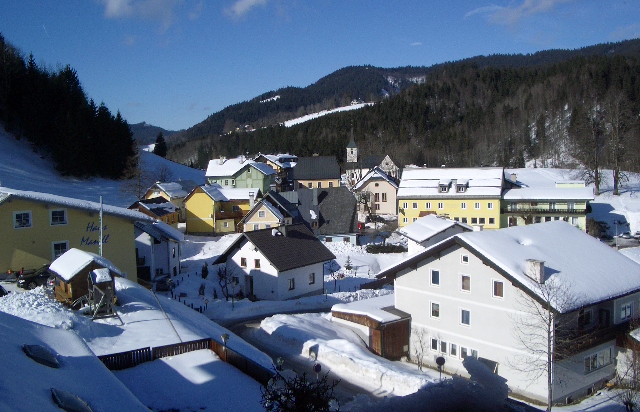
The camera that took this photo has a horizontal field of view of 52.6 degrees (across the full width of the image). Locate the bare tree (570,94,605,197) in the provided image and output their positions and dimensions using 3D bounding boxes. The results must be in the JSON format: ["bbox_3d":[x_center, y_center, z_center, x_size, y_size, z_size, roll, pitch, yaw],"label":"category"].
[{"bbox_3d":[67.130,-15.240,163.000,8.200,24.500,8.200,-1,5,0],"label":"bare tree"}]

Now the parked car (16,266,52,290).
[{"bbox_3d":[-22.310,5.829,52.945,1.800,1.620,4.350,3,5,44],"label":"parked car"}]

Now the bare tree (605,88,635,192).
[{"bbox_3d":[77.075,-16.324,167.084,8.300,27.000,8.300,-1,4,0],"label":"bare tree"}]

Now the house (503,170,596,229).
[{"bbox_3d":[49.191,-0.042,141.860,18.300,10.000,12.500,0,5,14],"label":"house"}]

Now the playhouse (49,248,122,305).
[{"bbox_3d":[-15.094,4.627,41.491,3.300,3.200,3.600,-4,5,-36],"label":"playhouse"}]

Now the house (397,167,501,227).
[{"bbox_3d":[29.028,-2.003,145.801,22.000,12.600,12.000,0,5,13],"label":"house"}]

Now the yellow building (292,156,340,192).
[{"bbox_3d":[-0.866,-6.477,170.586,11.500,12.200,9.500,-1,4,-4],"label":"yellow building"}]

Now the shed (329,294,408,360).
[{"bbox_3d":[4.889,10.034,54.821,5.600,3.200,5.600,-5,6,-44],"label":"shed"}]

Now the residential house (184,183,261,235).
[{"bbox_3d":[-21.086,0.047,137.906,9.800,10.000,12.200,3,6,40],"label":"residential house"}]

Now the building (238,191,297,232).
[{"bbox_3d":[-7.708,1.120,123.523,11.500,8.900,9.500,2,5,28],"label":"building"}]

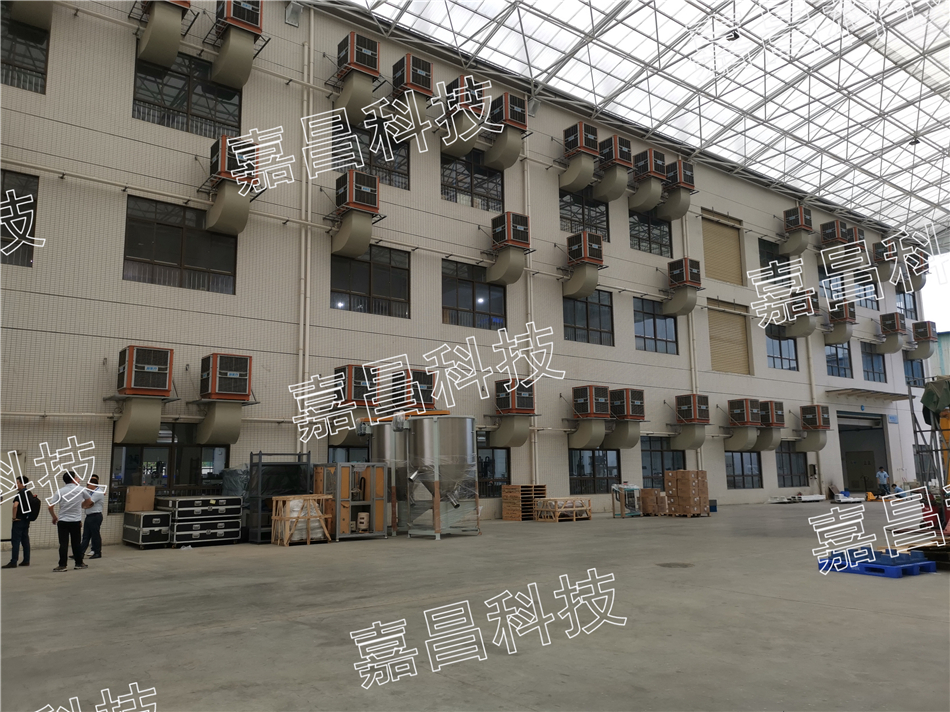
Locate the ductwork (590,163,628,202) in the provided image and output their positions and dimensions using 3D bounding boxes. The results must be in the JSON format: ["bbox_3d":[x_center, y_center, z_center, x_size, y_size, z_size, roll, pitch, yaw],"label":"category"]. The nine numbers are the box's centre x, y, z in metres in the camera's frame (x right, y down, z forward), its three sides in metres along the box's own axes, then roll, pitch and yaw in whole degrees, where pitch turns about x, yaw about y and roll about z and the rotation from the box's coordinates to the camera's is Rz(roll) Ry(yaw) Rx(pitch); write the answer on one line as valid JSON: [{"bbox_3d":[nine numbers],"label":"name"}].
[{"bbox_3d":[5.834,-7.367,31.590,0.720,1.150,1.273,6,-11,-38],"label":"ductwork"}]

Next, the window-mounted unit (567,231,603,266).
[{"bbox_3d":[4.391,-4.183,29.521,0.990,1.165,0.965,6,-11,-38],"label":"window-mounted unit"}]

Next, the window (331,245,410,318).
[{"bbox_3d":[-3.372,-2.507,24.218,3.000,2.310,0.120,6,-11,-38],"label":"window"}]

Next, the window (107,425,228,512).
[{"bbox_3d":[-8.024,2.968,19.562,2.966,2.308,0.142,6,-11,-37],"label":"window"}]

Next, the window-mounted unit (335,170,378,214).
[{"bbox_3d":[-3.632,-4.957,22.999,0.980,1.160,0.960,6,-11,-37],"label":"window-mounted unit"}]

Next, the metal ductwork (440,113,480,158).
[{"bbox_3d":[-0.382,-7.641,25.718,0.922,1.044,1.322,6,-11,-38],"label":"metal ductwork"}]

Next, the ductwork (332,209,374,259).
[{"bbox_3d":[-3.817,-3.760,23.003,0.668,0.992,1.346,6,-11,-37],"label":"ductwork"}]

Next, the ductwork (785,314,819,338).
[{"bbox_3d":[17.151,-1.581,39.029,0.677,0.956,1.408,6,-12,-38],"label":"ductwork"}]

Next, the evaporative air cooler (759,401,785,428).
[{"bbox_3d":[14.093,2.821,35.496,0.980,1.160,0.960,6,-11,-37],"label":"evaporative air cooler"}]

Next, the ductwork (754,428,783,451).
[{"bbox_3d":[13.912,4.037,35.564,0.700,1.040,1.320,6,-11,-37],"label":"ductwork"}]

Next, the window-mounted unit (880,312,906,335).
[{"bbox_3d":[25.533,-1.940,45.198,1.002,1.174,1.002,6,-11,-37],"label":"window-mounted unit"}]

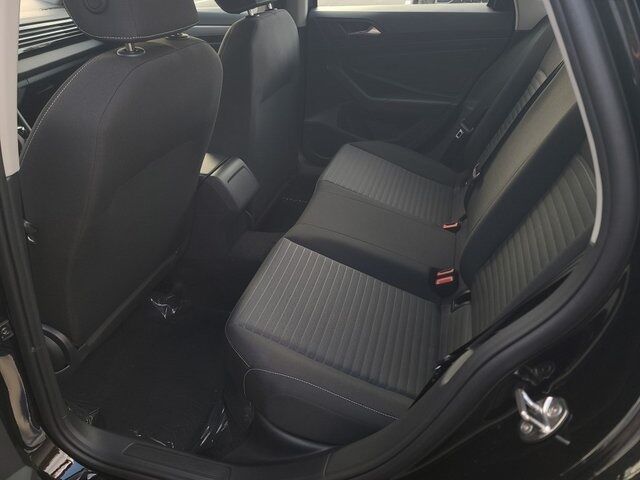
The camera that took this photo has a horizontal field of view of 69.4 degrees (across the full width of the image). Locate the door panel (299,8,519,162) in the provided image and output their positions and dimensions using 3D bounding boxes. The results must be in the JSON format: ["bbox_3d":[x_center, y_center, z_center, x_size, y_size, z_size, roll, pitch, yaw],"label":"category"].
[{"bbox_3d":[0.336,-0.569,1.913,0.830,0.680,0.120,8,35,12],"label":"door panel"}]

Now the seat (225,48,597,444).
[{"bbox_3d":[0.323,-0.173,1.312,0.810,0.790,1.280,8,35,12],"label":"seat"}]

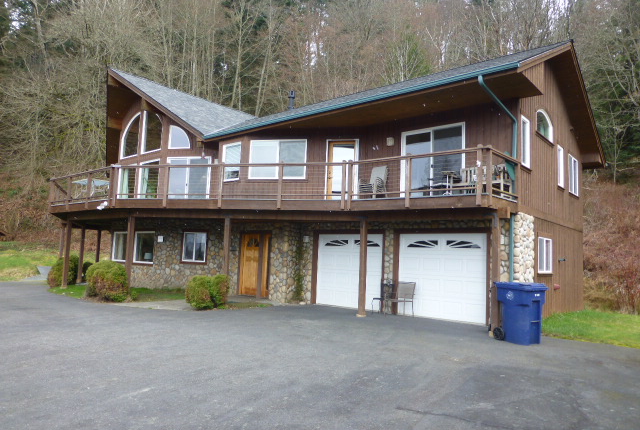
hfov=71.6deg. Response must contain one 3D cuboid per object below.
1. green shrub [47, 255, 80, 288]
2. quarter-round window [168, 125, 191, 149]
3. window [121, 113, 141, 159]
[{"bbox_3d":[-10.347,2.275,17.900,1.170,1.220,1.150,5,-6,-29],"label":"green shrub"},{"bbox_3d":[-5.431,-3.020,17.258,0.938,0.945,0.100,1,-5,14],"label":"quarter-round window"},{"bbox_3d":[-8.344,-3.458,19.624,1.600,1.880,0.120,-2,-7,41],"label":"window"}]

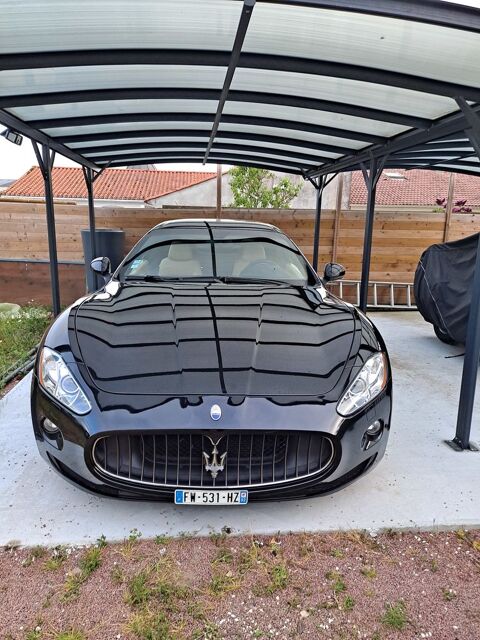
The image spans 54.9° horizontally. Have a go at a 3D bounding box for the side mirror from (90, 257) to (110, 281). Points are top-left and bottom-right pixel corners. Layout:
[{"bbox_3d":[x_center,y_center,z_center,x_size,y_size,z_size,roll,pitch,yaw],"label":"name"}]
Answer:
[{"bbox_3d":[-1.105,-0.400,3.660,0.180,0.160,0.140,0,13,-2],"label":"side mirror"}]

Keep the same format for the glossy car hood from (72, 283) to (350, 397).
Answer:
[{"bbox_3d":[-0.122,0.025,2.530,1.520,0.280,1.420,0,13,-2],"label":"glossy car hood"}]

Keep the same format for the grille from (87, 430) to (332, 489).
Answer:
[{"bbox_3d":[-0.100,0.531,1.852,1.000,0.235,0.170,0,13,-2],"label":"grille"}]

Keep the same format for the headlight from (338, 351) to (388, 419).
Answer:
[{"bbox_3d":[0.592,0.296,2.179,0.360,0.200,0.450,0,13,-2],"label":"headlight"}]

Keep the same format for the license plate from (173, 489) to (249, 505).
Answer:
[{"bbox_3d":[-0.108,0.681,1.774,0.285,0.064,0.012,0,13,-2],"label":"license plate"}]

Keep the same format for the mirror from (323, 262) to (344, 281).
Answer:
[{"bbox_3d":[0.749,-0.380,3.700,0.180,0.155,0.140,0,13,-2],"label":"mirror"}]

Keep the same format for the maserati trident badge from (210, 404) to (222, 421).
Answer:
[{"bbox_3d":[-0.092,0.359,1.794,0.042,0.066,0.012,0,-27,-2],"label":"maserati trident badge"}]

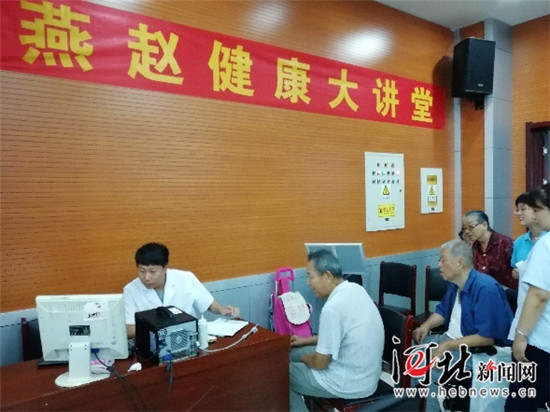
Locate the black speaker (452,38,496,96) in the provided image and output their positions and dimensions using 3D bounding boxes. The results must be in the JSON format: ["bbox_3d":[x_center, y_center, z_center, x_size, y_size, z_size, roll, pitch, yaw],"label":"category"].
[{"bbox_3d":[2.290,-1.602,5.027,0.380,0.580,0.320,-2,7,-22],"label":"black speaker"}]

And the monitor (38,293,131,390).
[{"bbox_3d":[-0.868,0.587,1.934,0.390,0.385,0.210,-1,1,-1],"label":"monitor"}]

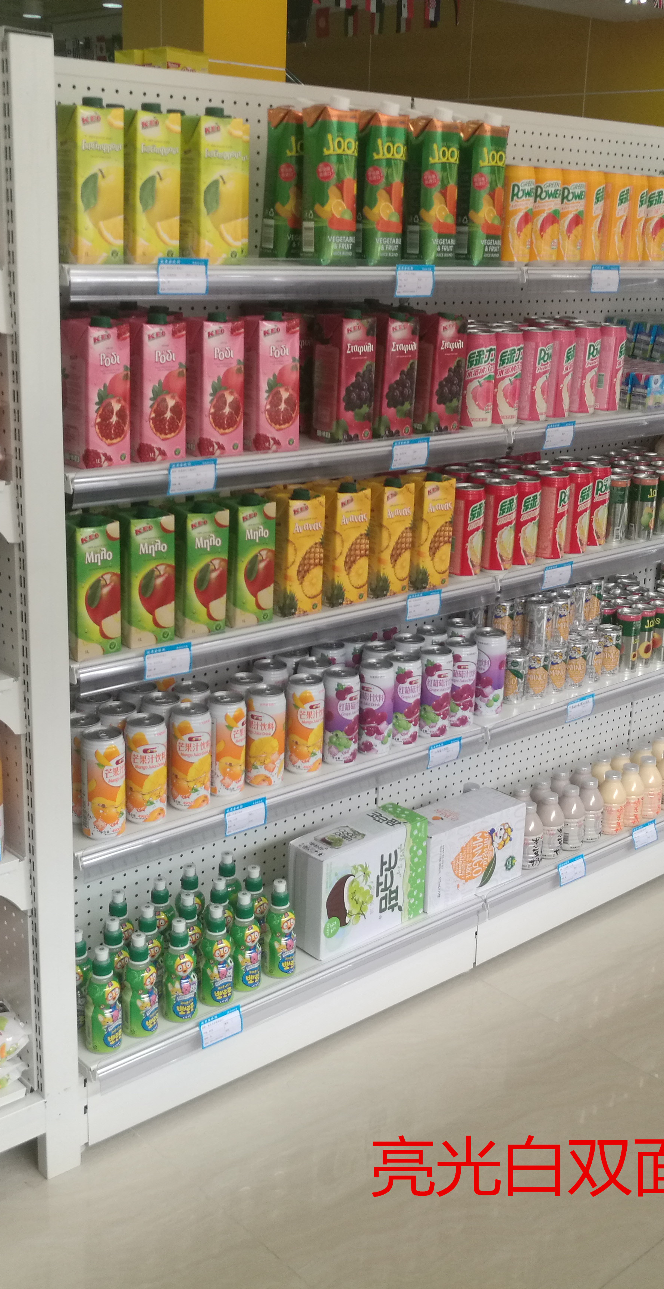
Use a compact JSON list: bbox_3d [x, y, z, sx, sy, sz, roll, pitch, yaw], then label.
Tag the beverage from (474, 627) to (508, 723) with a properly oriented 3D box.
[{"bbox_3d":[0.312,0.056,2.682,0.066,0.168,0.066,2,18,-1],"label":"beverage"}]

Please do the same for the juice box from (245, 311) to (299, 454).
[{"bbox_3d":[-0.100,-0.418,2.118,0.071,0.216,0.071,-8,21,-29],"label":"juice box"}]

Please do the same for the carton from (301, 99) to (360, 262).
[{"bbox_3d":[-0.005,-0.723,2.104,0.068,0.251,0.064,-12,22,-37],"label":"carton"}]

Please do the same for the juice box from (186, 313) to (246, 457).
[{"bbox_3d":[-0.185,-0.397,2.035,0.074,0.210,0.069,-12,22,-38],"label":"juice box"}]

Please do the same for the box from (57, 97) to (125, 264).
[{"bbox_3d":[-0.331,-0.636,1.844,0.071,0.216,0.071,-10,21,-33],"label":"box"}]

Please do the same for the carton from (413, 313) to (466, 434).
[{"bbox_3d":[0.175,-0.471,2.304,0.073,0.208,0.073,-13,23,-39],"label":"carton"}]

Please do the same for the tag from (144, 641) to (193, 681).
[{"bbox_3d":[-0.247,0.025,2.041,0.086,0.047,0.005,-13,23,-40],"label":"tag"}]

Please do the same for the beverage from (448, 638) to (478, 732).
[{"bbox_3d":[0.249,0.072,2.611,0.066,0.167,0.066,2,17,-1],"label":"beverage"}]

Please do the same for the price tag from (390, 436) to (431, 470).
[{"bbox_3d":[0.132,-0.320,2.250,0.084,0.047,0.005,-13,28,-39],"label":"price tag"}]

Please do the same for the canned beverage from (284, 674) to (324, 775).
[{"bbox_3d":[-0.046,0.139,2.334,0.066,0.168,0.066,2,18,-1],"label":"canned beverage"}]

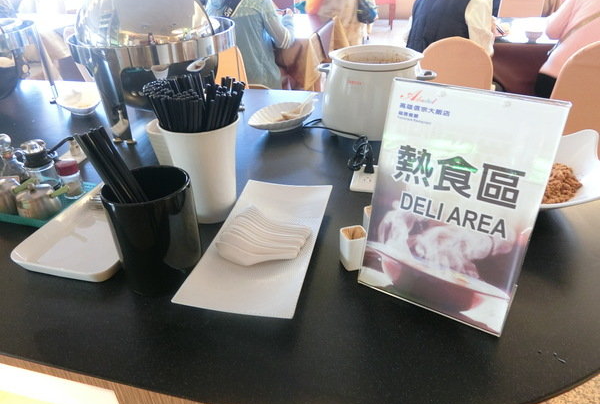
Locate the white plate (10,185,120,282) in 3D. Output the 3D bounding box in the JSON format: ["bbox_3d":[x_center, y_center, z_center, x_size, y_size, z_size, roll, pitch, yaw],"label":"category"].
[{"bbox_3d":[-0.359,0.036,0.818,0.195,0.023,0.310,6,31,12],"label":"white plate"}]

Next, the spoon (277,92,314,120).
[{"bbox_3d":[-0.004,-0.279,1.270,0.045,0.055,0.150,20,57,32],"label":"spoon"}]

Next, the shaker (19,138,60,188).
[{"bbox_3d":[-0.572,-0.081,0.961,0.058,0.096,0.058,-3,31,0],"label":"shaker"}]

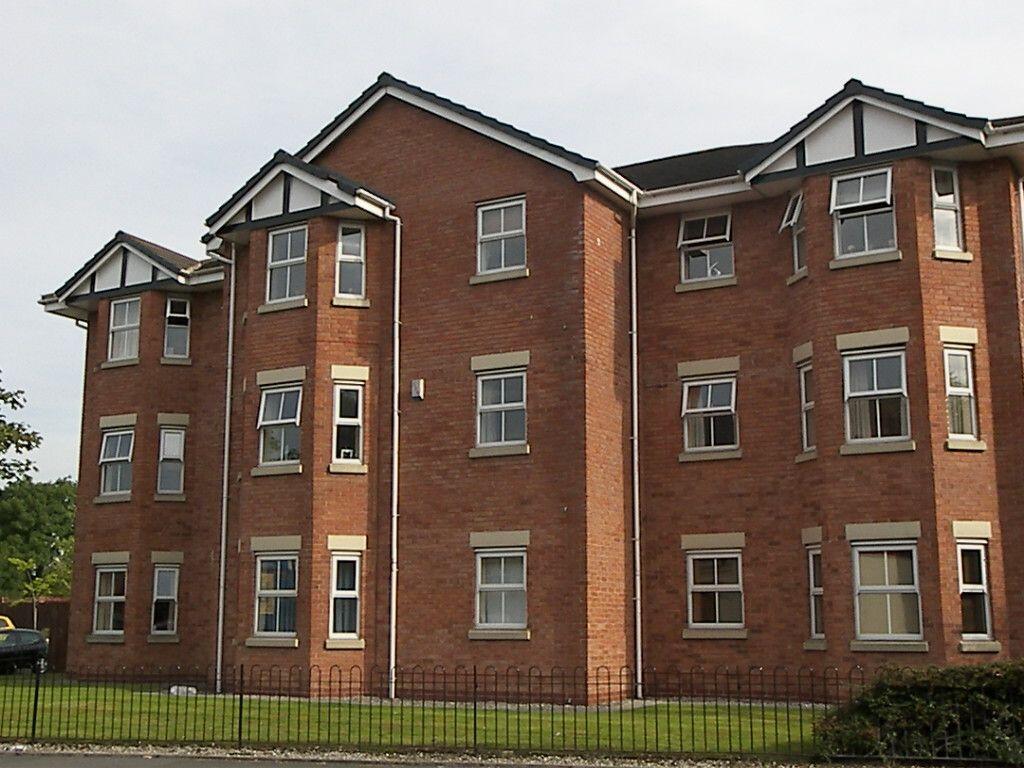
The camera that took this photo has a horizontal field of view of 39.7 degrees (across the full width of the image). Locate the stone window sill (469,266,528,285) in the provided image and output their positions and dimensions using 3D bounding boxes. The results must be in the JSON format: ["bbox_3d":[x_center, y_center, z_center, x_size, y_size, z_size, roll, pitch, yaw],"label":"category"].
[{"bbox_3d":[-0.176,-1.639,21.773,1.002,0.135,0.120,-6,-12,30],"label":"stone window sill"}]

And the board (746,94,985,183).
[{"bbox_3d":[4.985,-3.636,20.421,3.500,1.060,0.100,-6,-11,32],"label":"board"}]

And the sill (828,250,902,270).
[{"bbox_3d":[5.044,-1.741,20.193,1.055,0.130,0.150,-6,-12,34],"label":"sill"}]

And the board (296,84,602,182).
[{"bbox_3d":[-1.232,-3.869,22.716,5.850,2.240,0.100,-6,-12,30],"label":"board"}]

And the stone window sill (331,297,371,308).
[{"bbox_3d":[-2.584,-1.291,22.862,0.606,0.130,0.150,2,-10,-13],"label":"stone window sill"}]

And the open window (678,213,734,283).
[{"bbox_3d":[3.087,-2.213,22.543,0.920,1.120,0.220,-6,-11,32],"label":"open window"}]

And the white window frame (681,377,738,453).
[{"bbox_3d":[3.104,0.440,22.120,0.920,1.170,0.160,-6,-11,32],"label":"white window frame"}]

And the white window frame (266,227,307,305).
[{"bbox_3d":[-3.653,-1.966,23.394,0.835,1.225,0.070,-6,-12,29],"label":"white window frame"}]

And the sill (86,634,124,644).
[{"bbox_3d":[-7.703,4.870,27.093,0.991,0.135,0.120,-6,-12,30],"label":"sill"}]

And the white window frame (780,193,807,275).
[{"bbox_3d":[4.268,-2.312,21.275,0.330,1.240,0.470,2,-10,-13],"label":"white window frame"}]

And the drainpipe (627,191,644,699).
[{"bbox_3d":[1.937,0.839,22.097,0.085,7.930,0.085,-6,-12,30],"label":"drainpipe"}]

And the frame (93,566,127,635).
[{"bbox_3d":[-7.731,4.202,27.539,0.910,1.325,0.080,-6,-11,32],"label":"frame"}]

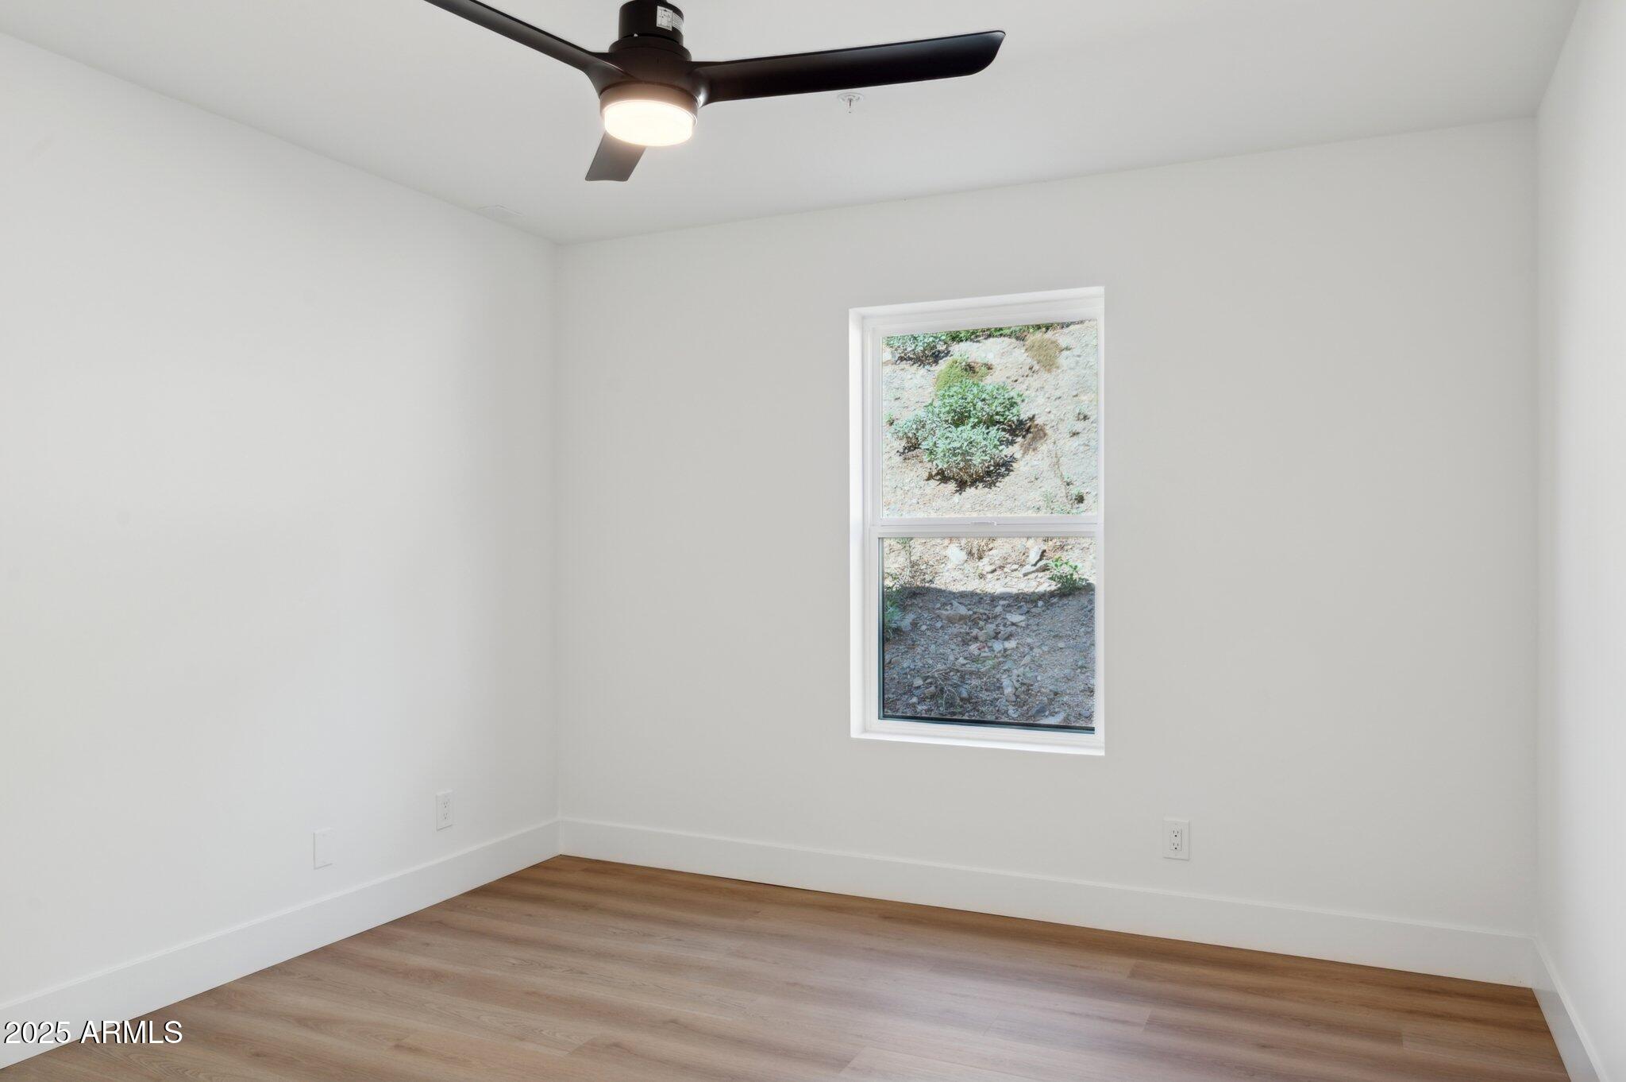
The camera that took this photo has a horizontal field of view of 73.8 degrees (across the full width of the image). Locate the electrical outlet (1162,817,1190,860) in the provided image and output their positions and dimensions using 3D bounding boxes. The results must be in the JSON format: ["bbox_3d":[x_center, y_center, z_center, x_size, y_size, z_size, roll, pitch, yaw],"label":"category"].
[{"bbox_3d":[1.140,0.938,3.400,0.078,0.125,0.009,0,0,23],"label":"electrical outlet"}]

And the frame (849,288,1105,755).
[{"bbox_3d":[0.562,-0.062,3.723,0.882,1.513,0.130,0,0,23],"label":"frame"}]

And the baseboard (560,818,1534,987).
[{"bbox_3d":[0.503,1.179,3.669,3.302,0.139,0.016,0,0,23],"label":"baseboard"}]

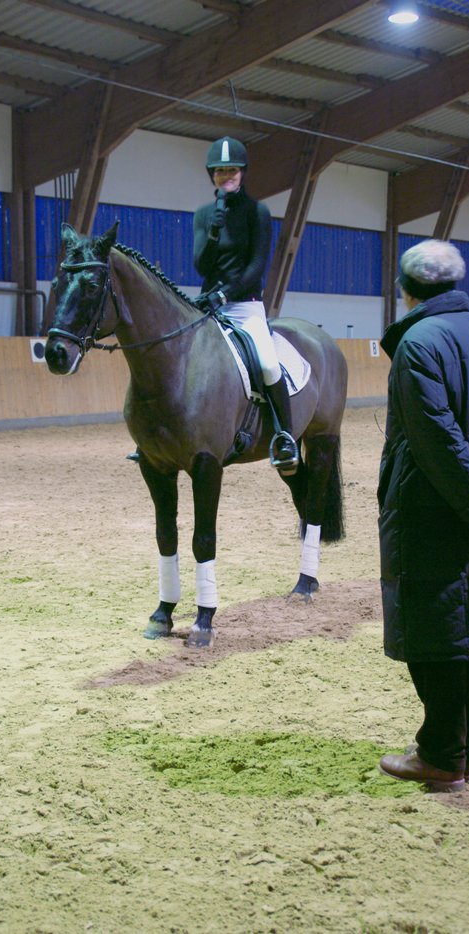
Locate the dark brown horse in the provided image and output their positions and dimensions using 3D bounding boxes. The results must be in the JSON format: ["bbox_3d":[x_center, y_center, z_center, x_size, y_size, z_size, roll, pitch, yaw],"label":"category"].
[{"bbox_3d":[-0.035,-0.178,6.647,0.640,2.030,2.360,4,7,32],"label":"dark brown horse"}]

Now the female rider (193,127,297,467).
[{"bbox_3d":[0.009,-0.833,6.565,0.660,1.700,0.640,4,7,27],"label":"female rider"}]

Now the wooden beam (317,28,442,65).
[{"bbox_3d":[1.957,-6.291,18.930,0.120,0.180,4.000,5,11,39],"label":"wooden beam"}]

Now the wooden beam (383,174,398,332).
[{"bbox_3d":[3.397,-4.308,27.433,0.230,4.000,0.200,6,8,41],"label":"wooden beam"}]

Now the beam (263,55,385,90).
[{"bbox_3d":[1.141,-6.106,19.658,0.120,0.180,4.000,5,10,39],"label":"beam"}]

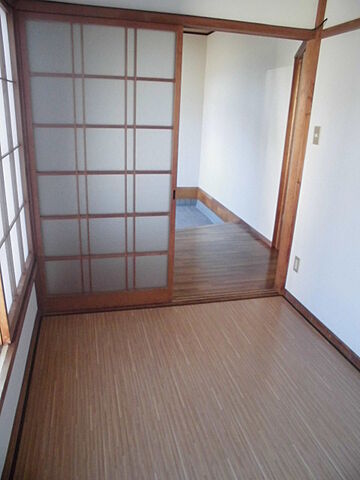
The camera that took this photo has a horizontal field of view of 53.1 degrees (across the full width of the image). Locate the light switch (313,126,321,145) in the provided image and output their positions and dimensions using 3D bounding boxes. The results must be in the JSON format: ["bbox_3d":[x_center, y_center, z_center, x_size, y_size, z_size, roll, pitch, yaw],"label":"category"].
[{"bbox_3d":[0.911,-0.696,2.400,0.012,0.118,0.070,-2,20,-14],"label":"light switch"}]

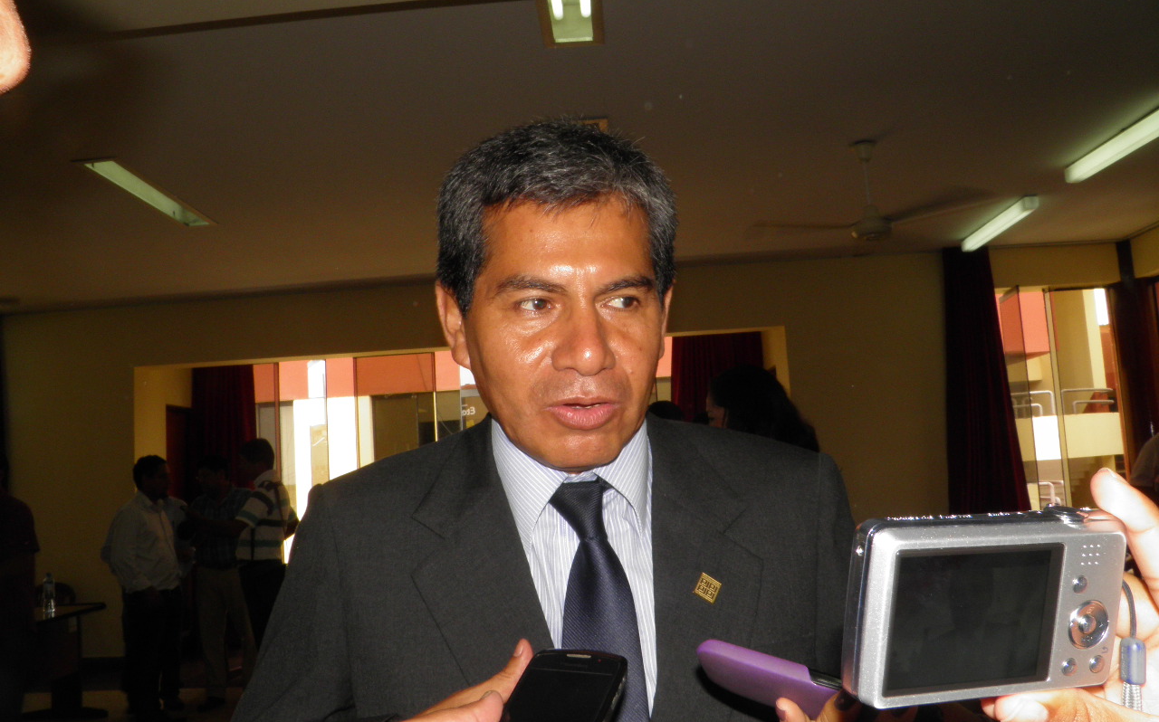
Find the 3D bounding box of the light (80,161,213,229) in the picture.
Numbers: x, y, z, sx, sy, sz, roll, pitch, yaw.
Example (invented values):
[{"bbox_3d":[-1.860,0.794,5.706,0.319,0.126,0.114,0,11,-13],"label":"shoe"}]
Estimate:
[{"bbox_3d":[-2.423,-0.950,5.345,0.230,0.100,1.260,-4,-7,3],"label":"light"}]

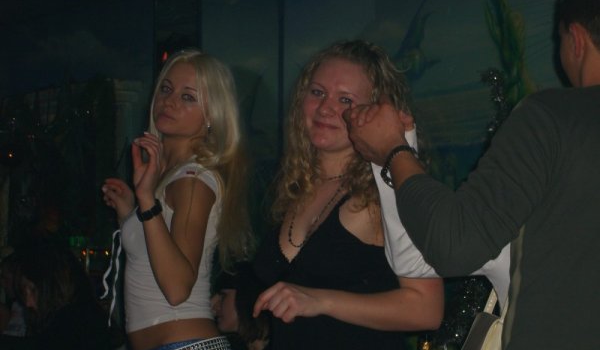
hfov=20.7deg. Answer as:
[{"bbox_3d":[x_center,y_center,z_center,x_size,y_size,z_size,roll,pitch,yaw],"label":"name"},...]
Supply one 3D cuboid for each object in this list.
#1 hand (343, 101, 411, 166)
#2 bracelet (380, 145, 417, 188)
[{"bbox_3d":[0.135,-0.073,2.900,0.095,0.115,0.090,-12,-28,-30],"label":"hand"},{"bbox_3d":[0.175,-0.014,2.860,0.070,0.077,0.018,37,0,-45],"label":"bracelet"}]

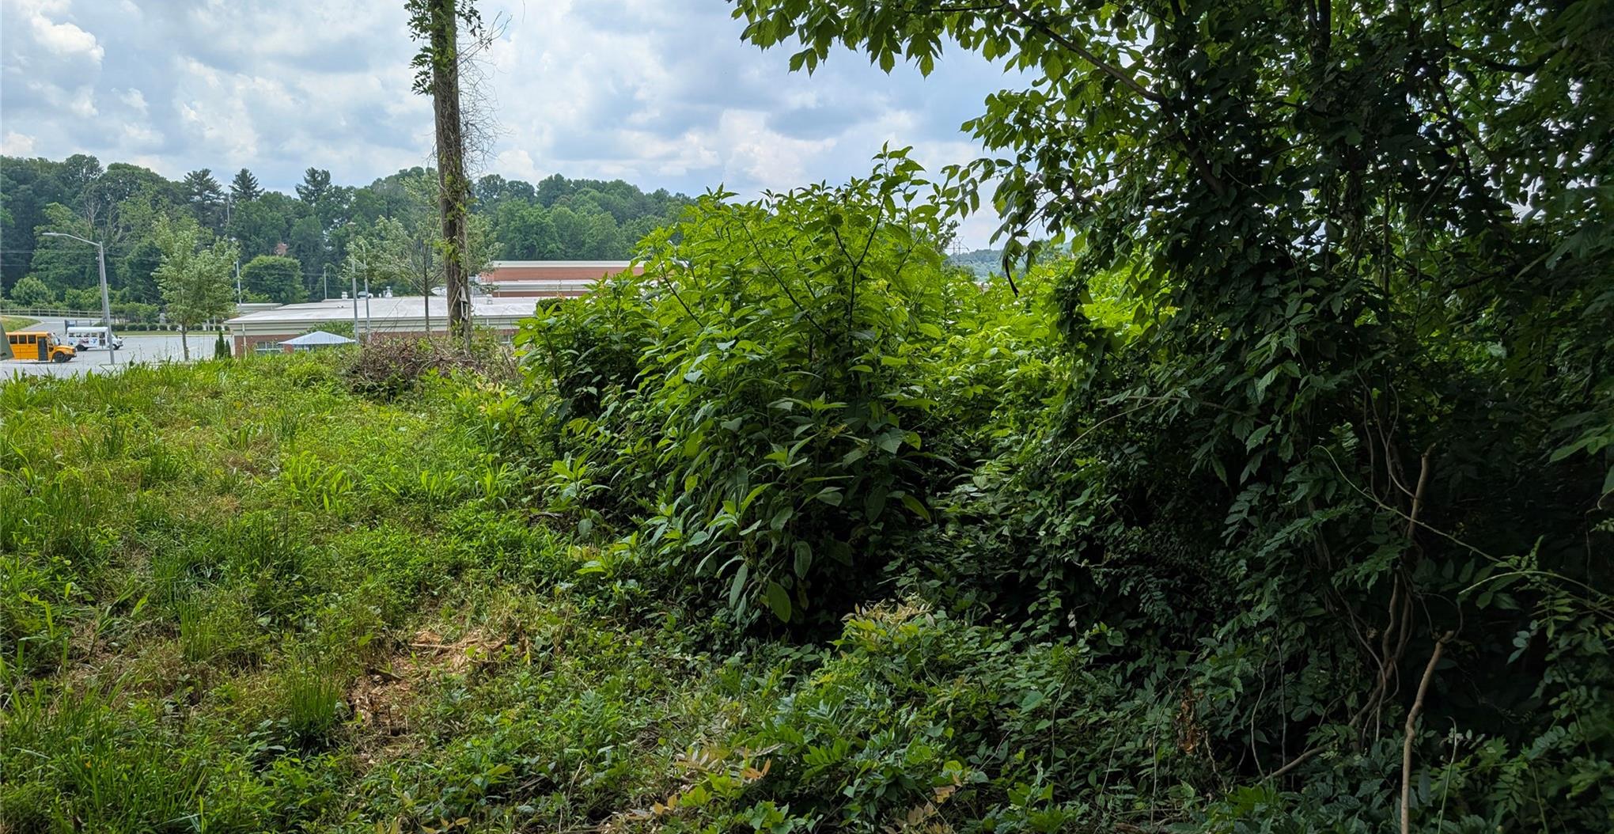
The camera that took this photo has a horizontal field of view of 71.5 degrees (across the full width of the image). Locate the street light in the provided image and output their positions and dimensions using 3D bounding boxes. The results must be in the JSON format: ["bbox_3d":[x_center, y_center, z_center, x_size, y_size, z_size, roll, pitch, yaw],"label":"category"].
[{"bbox_3d":[-46.906,-7.251,72.000,3.700,9.200,0.400,-3,8,-17],"label":"street light"}]

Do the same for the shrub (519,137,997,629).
[{"bbox_3d":[-0.171,-0.236,5.420,2.100,1.980,1.900,0,8,0],"label":"shrub"}]

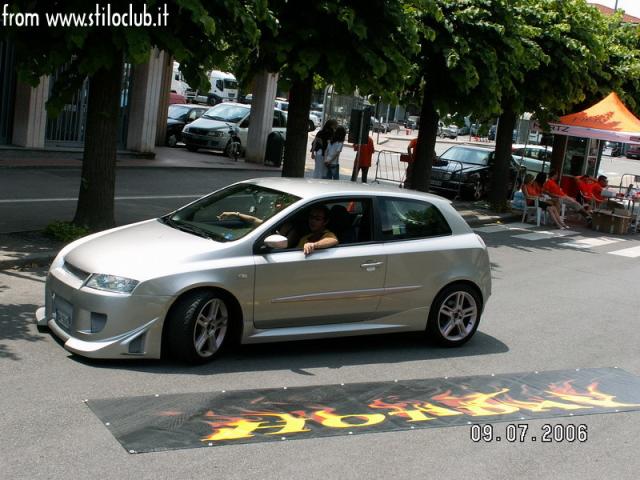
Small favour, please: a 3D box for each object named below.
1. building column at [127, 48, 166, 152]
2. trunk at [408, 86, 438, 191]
[{"bbox_3d":[-4.737,-3.804,25.129,0.540,3.100,0.540,12,10,35],"label":"building column"},{"bbox_3d":[2.112,-1.867,18.864,0.500,2.700,0.500,6,8,0],"label":"trunk"}]

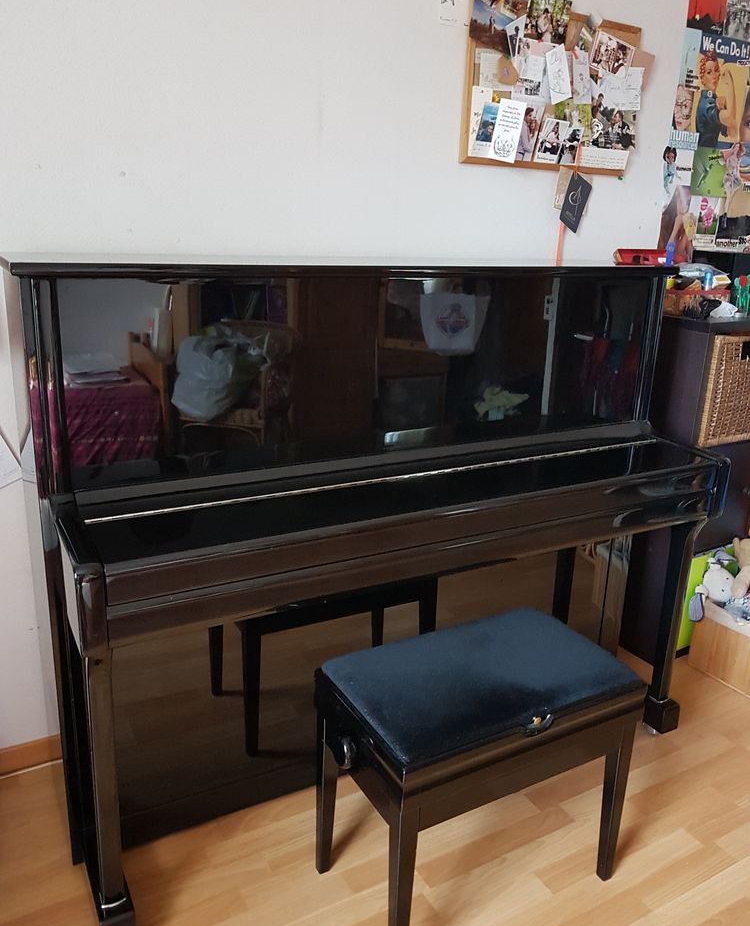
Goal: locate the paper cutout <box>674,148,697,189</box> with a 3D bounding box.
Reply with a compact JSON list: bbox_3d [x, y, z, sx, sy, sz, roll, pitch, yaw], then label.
[{"bbox_3d":[0.983,-0.932,2.380,0.082,0.114,0.010,-8,19,-28],"label":"paper cutout"}]

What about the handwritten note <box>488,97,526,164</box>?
[{"bbox_3d":[0.353,-0.881,1.995,0.086,0.150,0.005,0,16,-30],"label":"handwritten note"}]

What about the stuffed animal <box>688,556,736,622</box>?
[{"bbox_3d":[1.081,0.409,2.412,0.140,0.180,0.130,-1,17,-8],"label":"stuffed animal"}]

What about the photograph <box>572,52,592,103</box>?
[{"bbox_3d":[0.572,-1.061,2.074,0.059,0.129,0.005,-16,23,-25],"label":"photograph"}]

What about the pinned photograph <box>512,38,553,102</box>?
[{"bbox_3d":[0.433,-1.069,2.051,0.132,0.150,0.010,-7,19,-27],"label":"pinned photograph"}]

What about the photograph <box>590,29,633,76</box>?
[{"bbox_3d":[0.688,-1.173,2.162,0.144,0.090,0.010,6,13,-31],"label":"photograph"}]

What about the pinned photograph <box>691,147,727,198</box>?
[{"bbox_3d":[1.117,-0.962,2.493,0.165,0.148,0.010,-7,19,-27],"label":"pinned photograph"}]

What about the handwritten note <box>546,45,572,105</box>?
[{"bbox_3d":[0.518,-1.080,2.090,0.068,0.134,0.010,-27,27,-20],"label":"handwritten note"}]

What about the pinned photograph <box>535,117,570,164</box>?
[{"bbox_3d":[0.507,-0.916,2.142,0.092,0.118,0.010,1,15,-30],"label":"pinned photograph"}]

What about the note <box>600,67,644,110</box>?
[{"bbox_3d":[0.705,-1.066,2.142,0.161,0.109,0.005,-7,19,-28],"label":"note"}]

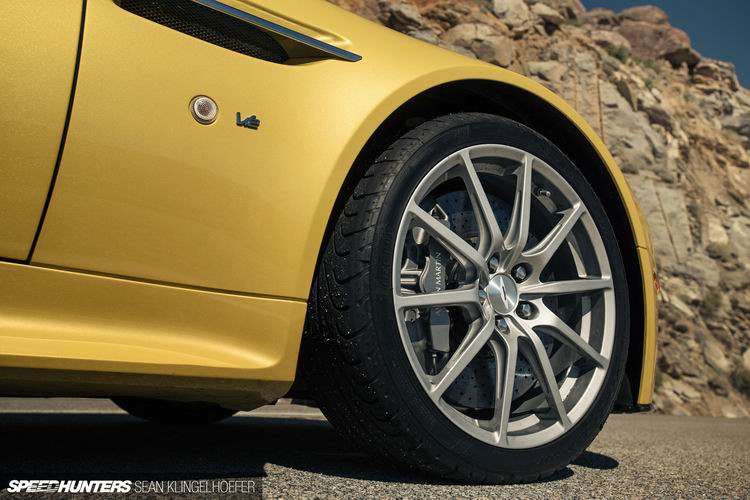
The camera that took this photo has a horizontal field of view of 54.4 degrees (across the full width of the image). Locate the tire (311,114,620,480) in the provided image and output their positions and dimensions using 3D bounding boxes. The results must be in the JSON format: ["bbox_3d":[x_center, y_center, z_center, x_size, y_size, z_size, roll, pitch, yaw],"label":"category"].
[{"bbox_3d":[0.174,0.087,1.337,0.661,0.657,0.258,9,-14,-33],"label":"tire"}]

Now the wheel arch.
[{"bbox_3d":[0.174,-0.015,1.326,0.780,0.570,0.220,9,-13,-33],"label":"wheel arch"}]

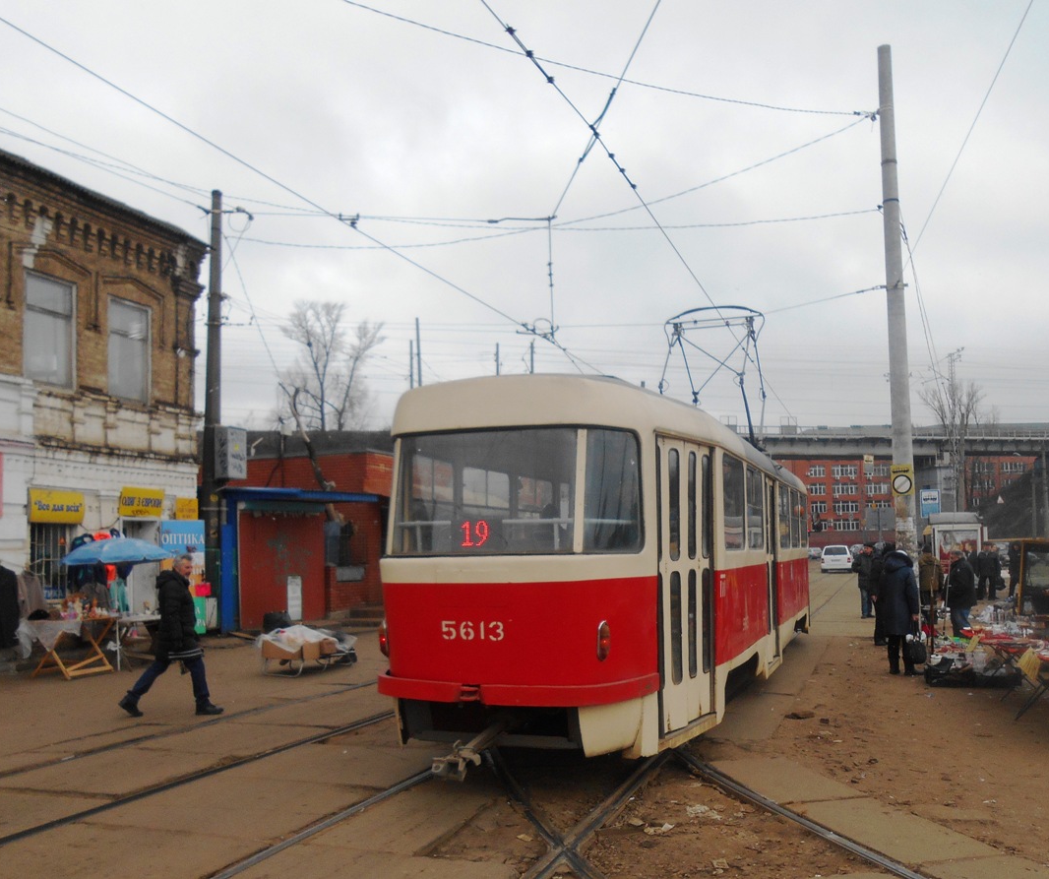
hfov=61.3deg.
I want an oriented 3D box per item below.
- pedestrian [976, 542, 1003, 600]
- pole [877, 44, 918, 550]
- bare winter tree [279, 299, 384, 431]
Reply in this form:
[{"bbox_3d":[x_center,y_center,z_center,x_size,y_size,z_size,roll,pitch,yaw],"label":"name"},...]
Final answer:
[{"bbox_3d":[13.960,3.986,26.751,0.660,1.735,0.420,-5,-8,27],"label":"pedestrian"},{"bbox_3d":[6.884,-2.004,16.365,0.370,11.217,0.370,-3,-7,23],"label":"pole"},{"bbox_3d":[-17.927,-6.569,82.000,9.800,13.000,9.000,0,-6,0],"label":"bare winter tree"}]

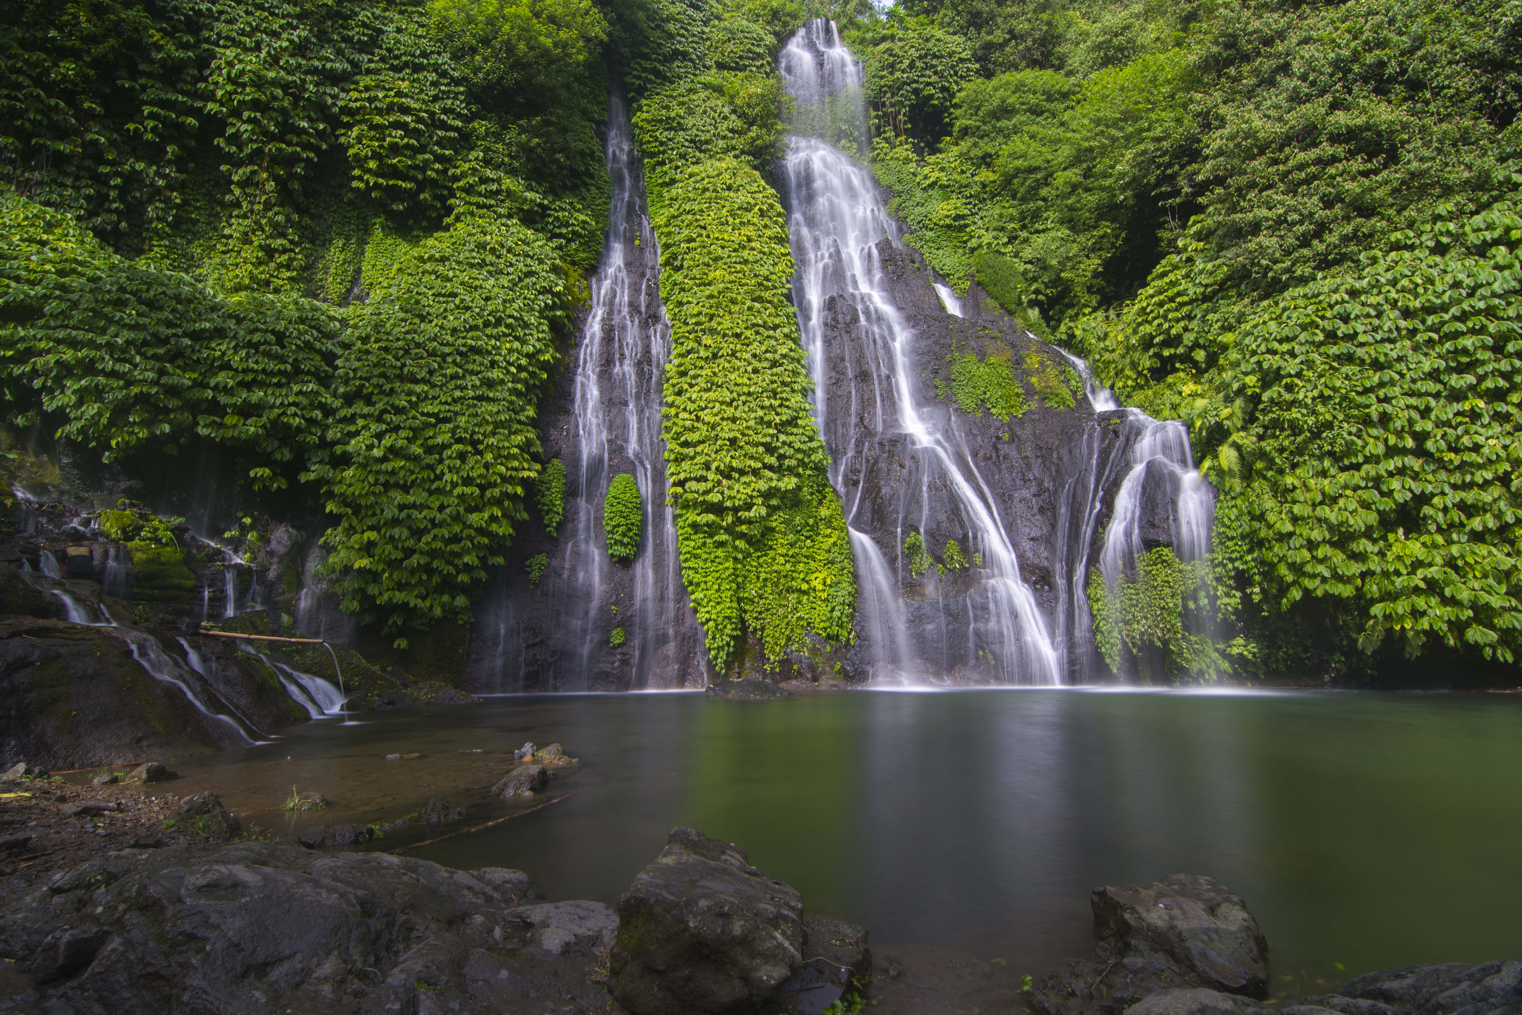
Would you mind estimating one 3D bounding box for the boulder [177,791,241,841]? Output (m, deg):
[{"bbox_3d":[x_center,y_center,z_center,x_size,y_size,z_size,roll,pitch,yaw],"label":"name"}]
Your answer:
[{"bbox_3d":[-4.330,2.401,5.330,0.376,0.290,0.339,6,-10,-37],"label":"boulder"}]

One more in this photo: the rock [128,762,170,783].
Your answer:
[{"bbox_3d":[-6.522,2.812,7.230,0.345,0.171,0.294,7,-11,-40],"label":"rock"}]

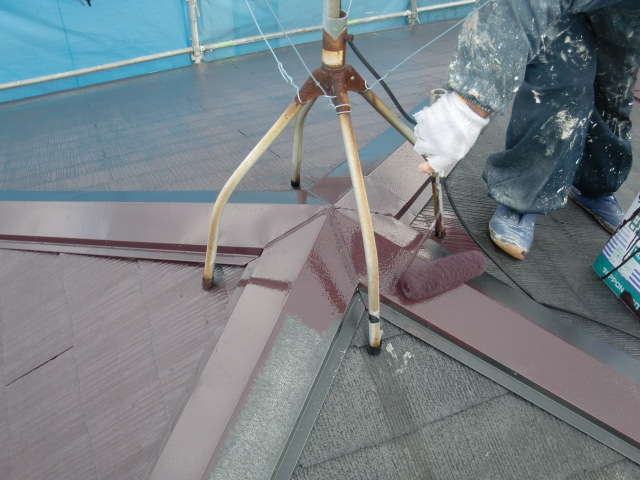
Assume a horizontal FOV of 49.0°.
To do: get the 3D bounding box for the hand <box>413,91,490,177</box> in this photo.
[{"bbox_3d":[0.223,-0.188,1.230,0.108,0.132,0.078,36,23,-10],"label":"hand"}]

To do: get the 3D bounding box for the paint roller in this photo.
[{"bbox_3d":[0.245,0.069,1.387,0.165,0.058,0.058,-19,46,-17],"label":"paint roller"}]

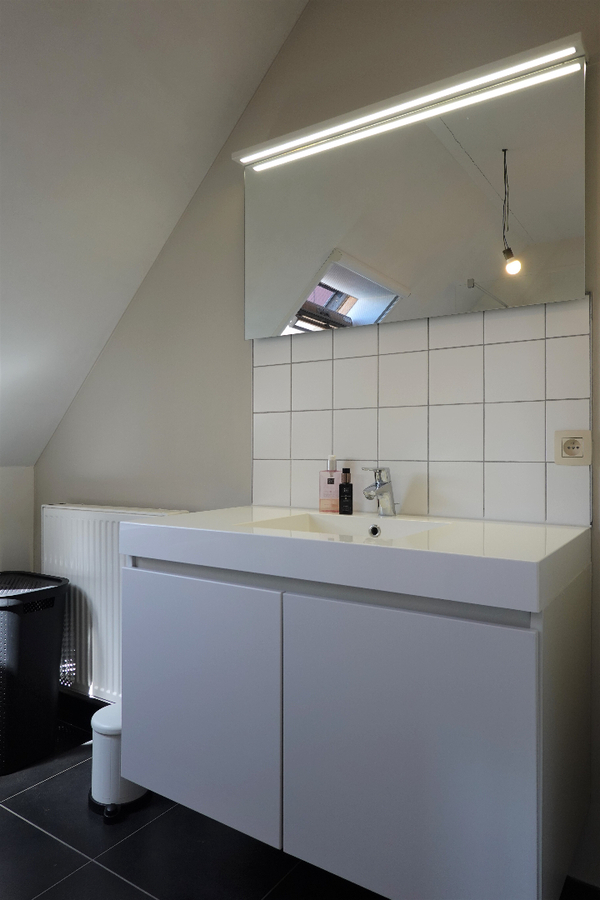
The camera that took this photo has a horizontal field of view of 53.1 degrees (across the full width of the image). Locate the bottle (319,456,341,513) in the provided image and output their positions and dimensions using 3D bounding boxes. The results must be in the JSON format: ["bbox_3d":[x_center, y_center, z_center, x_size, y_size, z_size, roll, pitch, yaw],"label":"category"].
[{"bbox_3d":[0.092,0.099,1.750,0.060,0.164,0.036,0,0,16],"label":"bottle"}]

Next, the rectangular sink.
[{"bbox_3d":[0.106,0.230,1.452,0.435,0.100,0.345,0,0,34],"label":"rectangular sink"}]

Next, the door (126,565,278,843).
[{"bbox_3d":[-0.238,0.556,1.377,0.492,0.528,0.019,0,0,34],"label":"door"}]

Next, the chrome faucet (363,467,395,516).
[{"bbox_3d":[0.214,0.115,1.606,0.047,0.132,0.143,0,0,34],"label":"chrome faucet"}]

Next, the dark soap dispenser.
[{"bbox_3d":[0.131,0.116,1.691,0.035,0.131,0.033,0,0,13],"label":"dark soap dispenser"}]

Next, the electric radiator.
[{"bbox_3d":[-0.702,0.566,2.226,0.700,0.695,0.105,0,0,34],"label":"electric radiator"}]

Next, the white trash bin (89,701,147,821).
[{"bbox_3d":[-0.558,0.955,1.864,0.190,0.267,0.228,0,0,-4],"label":"white trash bin"}]

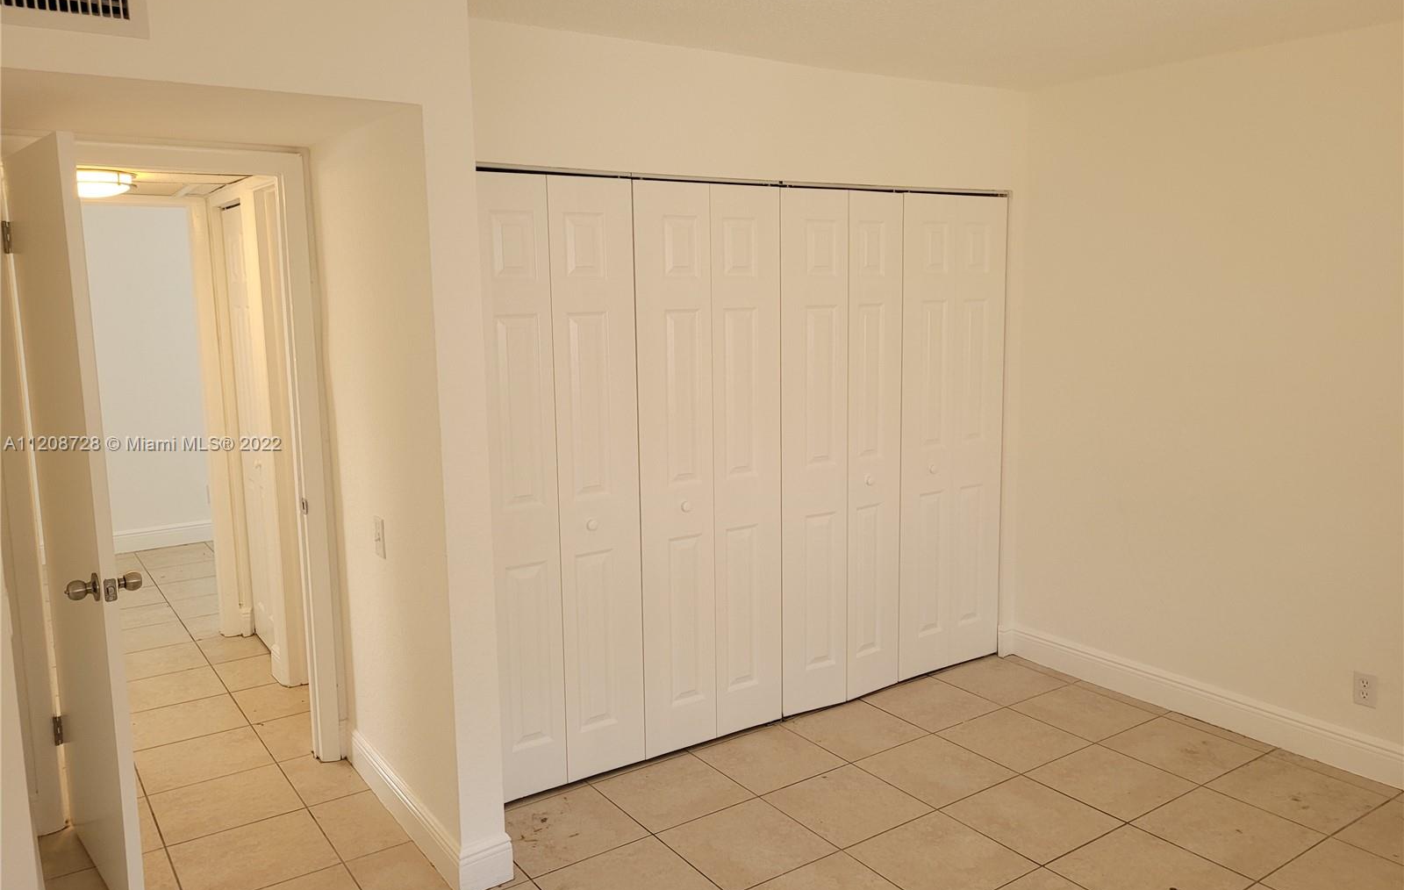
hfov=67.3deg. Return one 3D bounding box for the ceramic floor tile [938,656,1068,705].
[{"bbox_3d":[1.254,0.998,4.439,0.406,0.010,0.401,-7,11,-34],"label":"ceramic floor tile"}]

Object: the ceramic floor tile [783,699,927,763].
[{"bbox_3d":[0.578,1.078,3.977,0.406,0.010,0.401,-7,11,-34],"label":"ceramic floor tile"}]

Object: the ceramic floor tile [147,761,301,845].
[{"bbox_3d":[-1.570,1.184,3.484,0.407,0.010,0.402,-7,11,-34],"label":"ceramic floor tile"}]

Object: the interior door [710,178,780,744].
[{"bbox_3d":[0.158,0.080,3.824,0.299,1.988,0.035,-6,10,-32],"label":"interior door"}]

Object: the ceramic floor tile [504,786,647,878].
[{"bbox_3d":[-0.433,1.204,3.298,0.404,0.010,0.401,-7,11,-34],"label":"ceramic floor tile"}]

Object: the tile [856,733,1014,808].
[{"bbox_3d":[0.809,1.128,3.655,0.404,0.010,0.401,-7,11,-34],"label":"tile"}]

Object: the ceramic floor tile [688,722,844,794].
[{"bbox_3d":[0.241,1.124,3.768,0.405,0.010,0.405,-7,11,-34],"label":"ceramic floor tile"}]

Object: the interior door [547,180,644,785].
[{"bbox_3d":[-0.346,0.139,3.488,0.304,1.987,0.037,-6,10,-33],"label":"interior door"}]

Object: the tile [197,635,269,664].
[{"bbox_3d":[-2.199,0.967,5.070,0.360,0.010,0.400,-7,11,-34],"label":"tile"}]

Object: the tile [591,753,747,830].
[{"bbox_3d":[-0.096,1.163,3.527,0.404,0.010,0.401,-7,11,-34],"label":"tile"}]

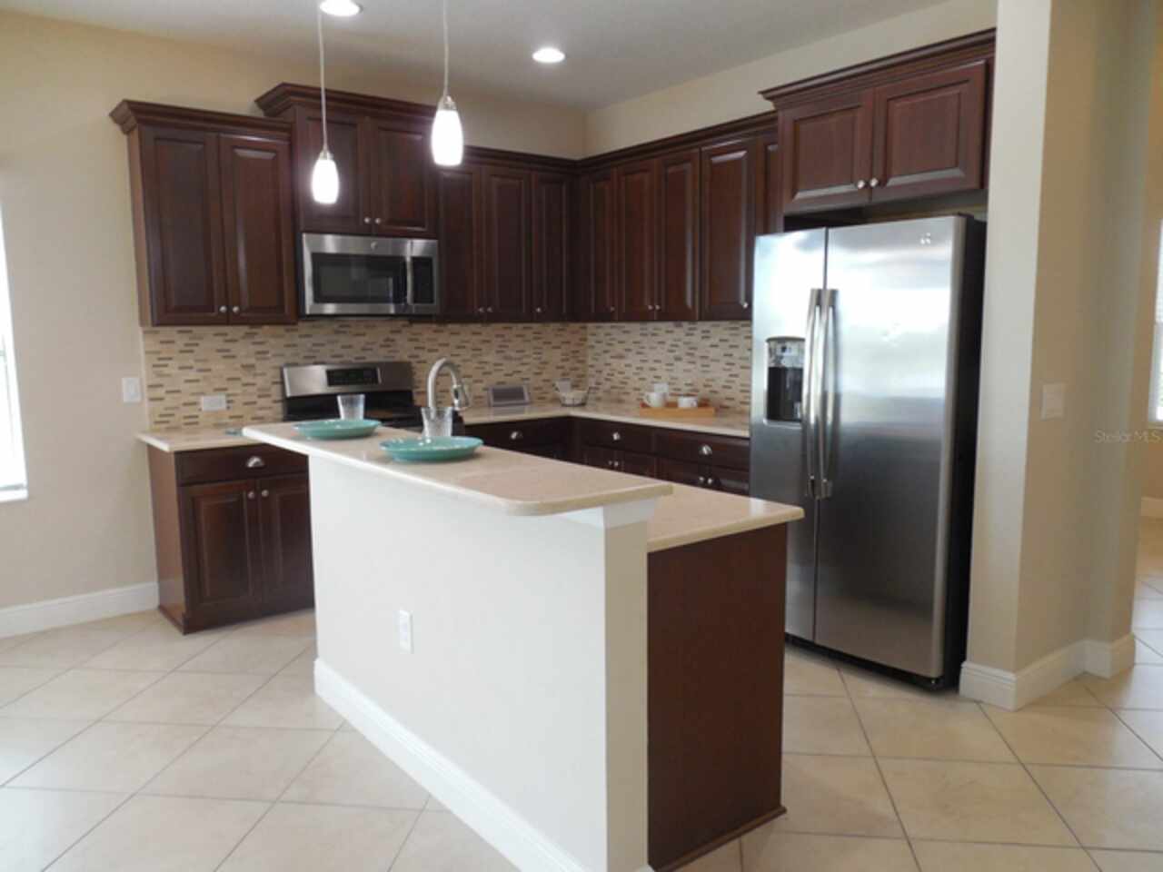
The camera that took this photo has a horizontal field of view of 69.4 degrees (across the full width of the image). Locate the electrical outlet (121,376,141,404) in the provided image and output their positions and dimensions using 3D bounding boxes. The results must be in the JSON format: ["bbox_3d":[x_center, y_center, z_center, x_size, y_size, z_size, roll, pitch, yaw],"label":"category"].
[{"bbox_3d":[-2.251,-0.230,4.207,0.078,0.120,0.010,-6,9,-38],"label":"electrical outlet"}]

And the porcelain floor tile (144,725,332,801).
[{"bbox_3d":[-1.115,1.075,2.774,0.456,0.010,0.456,0,7,7],"label":"porcelain floor tile"}]

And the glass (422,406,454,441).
[{"bbox_3d":[-0.466,-0.040,2.696,0.098,0.120,0.098,-1,8,0],"label":"glass"}]

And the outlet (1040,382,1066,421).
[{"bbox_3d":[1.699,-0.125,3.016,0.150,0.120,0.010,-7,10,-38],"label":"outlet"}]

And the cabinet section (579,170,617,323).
[{"bbox_3d":[0.231,-1.182,5.289,0.331,0.918,0.400,-6,9,-37],"label":"cabinet section"}]

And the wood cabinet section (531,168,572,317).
[{"bbox_3d":[-0.290,-1.193,5.388,0.309,0.909,0.331,-6,9,-37],"label":"wood cabinet section"}]

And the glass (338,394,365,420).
[{"bbox_3d":[-0.879,-0.100,3.195,0.098,0.120,0.098,-7,10,-38],"label":"glass"}]

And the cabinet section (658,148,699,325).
[{"bbox_3d":[0.665,-1.115,4.728,0.331,0.919,0.323,-6,9,-37],"label":"cabinet section"}]

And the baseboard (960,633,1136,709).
[{"bbox_3d":[1.872,0.900,3.341,0.845,0.137,0.305,-6,9,-38],"label":"baseboard"}]

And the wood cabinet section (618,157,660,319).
[{"bbox_3d":[0.460,-1.146,4.994,0.331,0.920,0.351,-6,9,-37],"label":"wood cabinet section"}]

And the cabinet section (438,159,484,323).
[{"bbox_3d":[-0.811,-1.135,4.992,0.309,0.901,0.331,-6,9,-37],"label":"cabinet section"}]

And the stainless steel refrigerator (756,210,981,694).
[{"bbox_3d":[1.341,0.034,3.678,0.835,1.785,0.909,-6,9,-38],"label":"stainless steel refrigerator"}]

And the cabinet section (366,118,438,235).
[{"bbox_3d":[-1.085,-1.427,4.724,0.432,0.621,0.364,-6,9,-37],"label":"cabinet section"}]

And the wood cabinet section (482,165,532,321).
[{"bbox_3d":[-0.550,-1.164,5.190,0.349,0.909,0.331,-6,9,-37],"label":"wood cabinet section"}]

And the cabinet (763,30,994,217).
[{"bbox_3d":[1.417,-1.250,3.597,0.640,0.550,1.040,-7,10,-38],"label":"cabinet"}]

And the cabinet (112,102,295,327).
[{"bbox_3d":[-1.860,-1.060,4.204,0.756,1.004,0.348,-6,9,-38],"label":"cabinet"}]

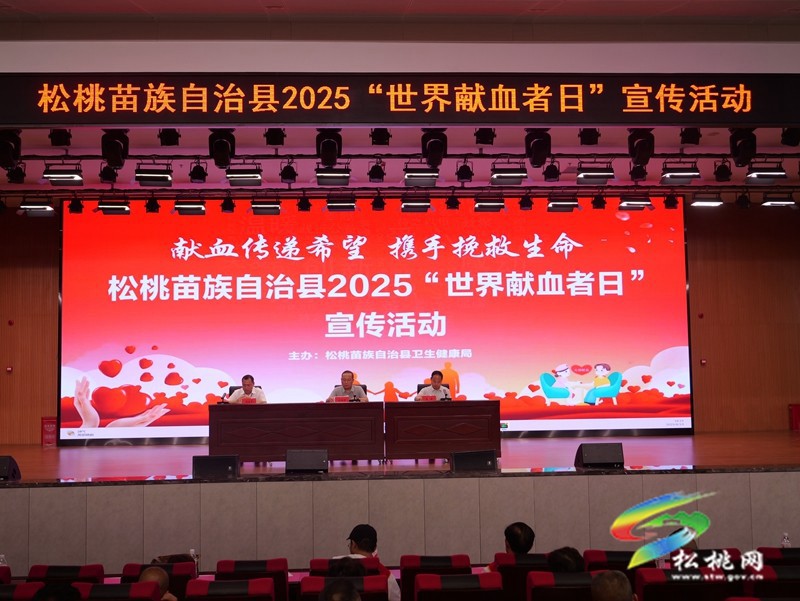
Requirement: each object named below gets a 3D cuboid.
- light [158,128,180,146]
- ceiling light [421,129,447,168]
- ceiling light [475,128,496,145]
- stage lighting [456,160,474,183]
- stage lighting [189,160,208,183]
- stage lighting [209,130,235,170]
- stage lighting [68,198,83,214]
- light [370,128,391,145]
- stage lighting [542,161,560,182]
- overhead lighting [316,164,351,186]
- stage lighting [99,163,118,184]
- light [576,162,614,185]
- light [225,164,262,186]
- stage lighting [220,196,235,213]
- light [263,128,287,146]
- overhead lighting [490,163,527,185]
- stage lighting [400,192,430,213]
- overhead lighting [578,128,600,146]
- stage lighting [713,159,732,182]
[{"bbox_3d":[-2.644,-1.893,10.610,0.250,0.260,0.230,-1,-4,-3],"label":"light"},{"bbox_3d":[0.373,-1.727,10.145,0.300,0.540,0.300,-1,-4,-3],"label":"ceiling light"},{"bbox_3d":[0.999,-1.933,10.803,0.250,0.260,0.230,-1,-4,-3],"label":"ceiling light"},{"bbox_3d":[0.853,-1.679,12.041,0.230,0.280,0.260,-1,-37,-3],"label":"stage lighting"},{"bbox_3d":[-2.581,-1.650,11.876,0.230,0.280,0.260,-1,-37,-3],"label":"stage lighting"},{"bbox_3d":[-2.053,-1.777,10.641,0.300,0.500,0.270,-1,-4,-3],"label":"stage lighting"},{"bbox_3d":[-5.201,-1.514,14.824,0.220,0.240,0.200,-1,-4,-3],"label":"stage lighting"},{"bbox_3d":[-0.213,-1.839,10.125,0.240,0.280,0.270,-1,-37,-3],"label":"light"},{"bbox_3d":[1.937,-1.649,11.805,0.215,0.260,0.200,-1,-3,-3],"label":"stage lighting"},{"bbox_3d":[-0.913,-1.716,12.702,0.480,0.270,0.260,-1,-4,-3],"label":"overhead lighting"},{"bbox_3d":[-3.952,-1.722,12.541,0.240,0.270,0.210,-1,-4,-3],"label":"stage lighting"},{"bbox_3d":[2.548,-1.664,12.120,0.460,0.270,0.320,-1,-4,-3],"label":"light"},{"bbox_3d":[-1.953,-1.570,11.620,0.430,0.250,0.280,-1,-3,-3],"label":"light"},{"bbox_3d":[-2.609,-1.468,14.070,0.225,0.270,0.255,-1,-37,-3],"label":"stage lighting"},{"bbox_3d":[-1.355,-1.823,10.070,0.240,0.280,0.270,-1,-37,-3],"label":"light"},{"bbox_3d":[1.381,-1.617,11.777,0.430,0.250,0.280,-1,-3,-3],"label":"overhead lighting"},{"bbox_3d":[0.261,-1.601,15.114,0.470,0.280,0.260,-1,-4,-3],"label":"stage lighting"},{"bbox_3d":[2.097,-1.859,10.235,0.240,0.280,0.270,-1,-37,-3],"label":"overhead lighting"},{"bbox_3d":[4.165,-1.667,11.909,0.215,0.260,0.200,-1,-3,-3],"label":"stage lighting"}]

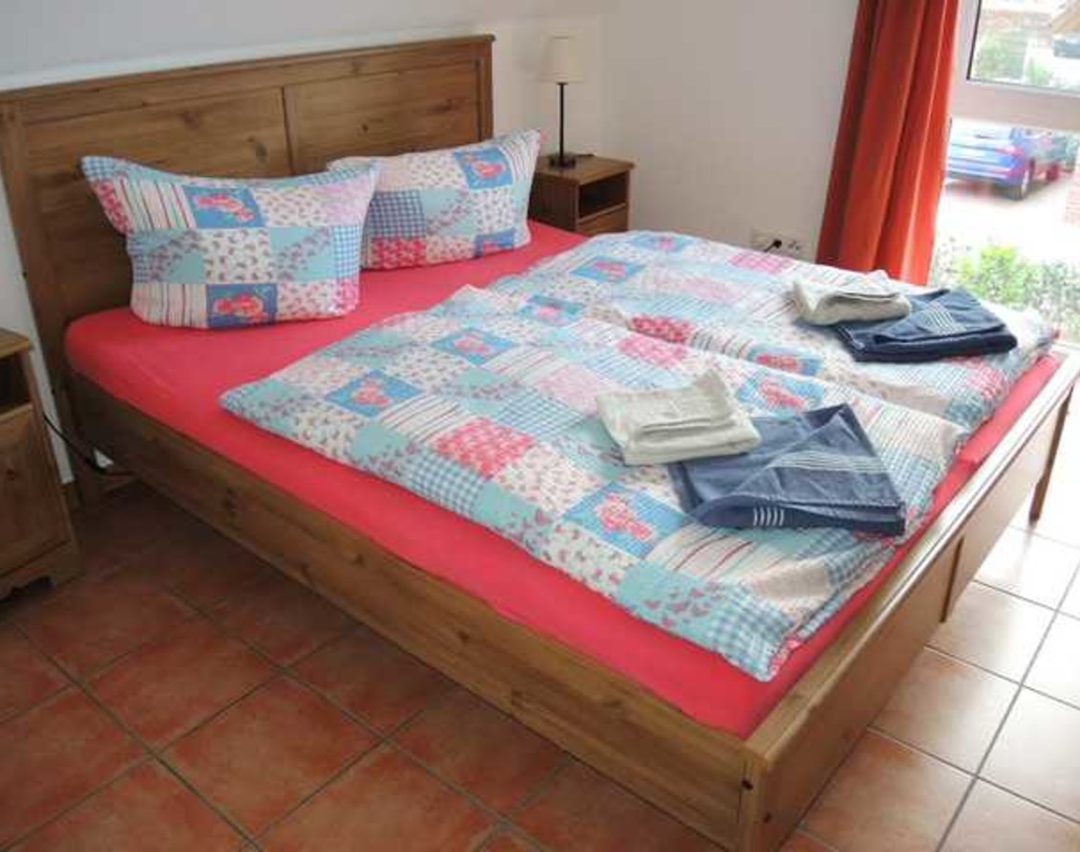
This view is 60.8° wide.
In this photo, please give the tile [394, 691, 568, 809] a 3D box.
[{"bbox_3d":[-0.082,0.599,1.780,0.303,0.010,0.303,20,33,35],"label":"tile"}]

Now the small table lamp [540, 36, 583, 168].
[{"bbox_3d":[0.088,-1.220,3.470,0.162,0.480,0.162,0,27,0],"label":"small table lamp"}]

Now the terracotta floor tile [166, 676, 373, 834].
[{"bbox_3d":[-0.516,0.620,1.765,0.308,0.010,0.308,20,33,35],"label":"terracotta floor tile"}]

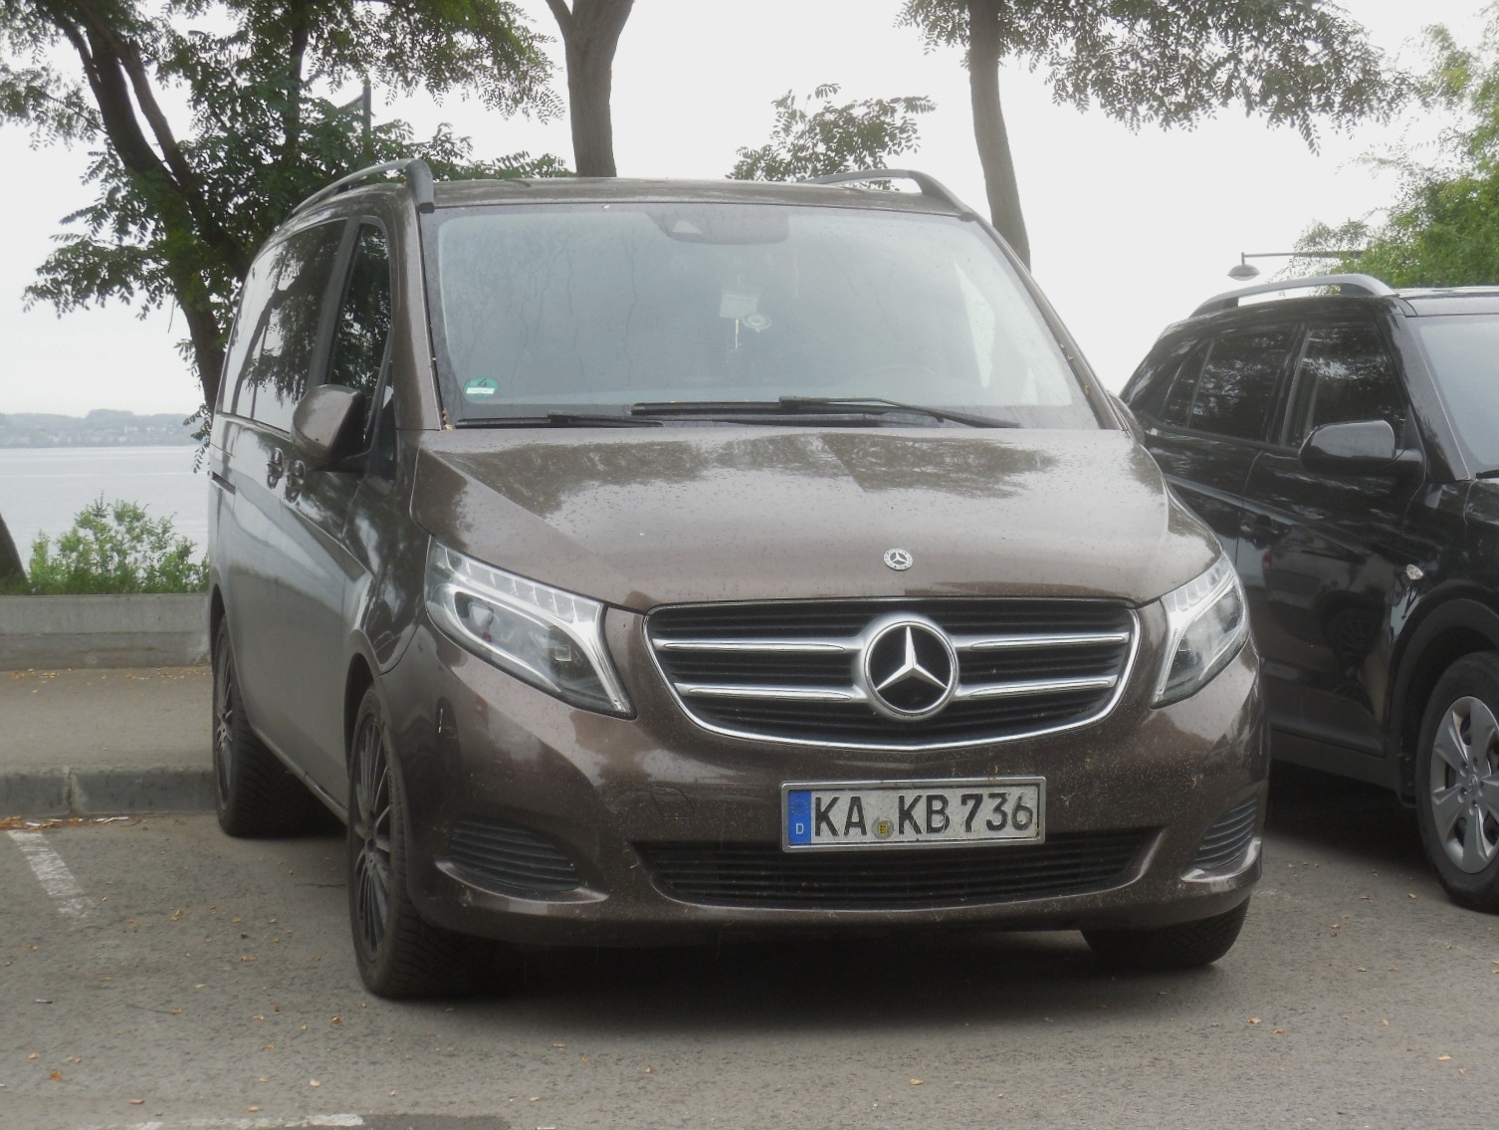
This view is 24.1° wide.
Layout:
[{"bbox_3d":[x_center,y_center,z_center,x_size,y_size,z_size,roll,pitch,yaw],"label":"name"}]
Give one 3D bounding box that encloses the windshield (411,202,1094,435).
[{"bbox_3d":[-0.004,-0.569,8.063,1.520,0.110,0.987,0,38,-14],"label":"windshield"}]

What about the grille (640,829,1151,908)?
[{"bbox_3d":[0.309,0.601,6.880,1.050,0.145,0.110,0,2,-14],"label":"grille"}]

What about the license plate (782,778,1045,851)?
[{"bbox_3d":[0.322,0.483,6.823,0.530,0.130,0.020,0,2,-14],"label":"license plate"}]

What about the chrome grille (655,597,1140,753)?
[{"bbox_3d":[0.301,0.215,6.897,1.020,0.285,0.130,0,2,-14],"label":"chrome grille"}]

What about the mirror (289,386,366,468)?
[{"bbox_3d":[-0.968,-0.315,7.985,0.180,0.190,0.200,0,2,1],"label":"mirror"}]

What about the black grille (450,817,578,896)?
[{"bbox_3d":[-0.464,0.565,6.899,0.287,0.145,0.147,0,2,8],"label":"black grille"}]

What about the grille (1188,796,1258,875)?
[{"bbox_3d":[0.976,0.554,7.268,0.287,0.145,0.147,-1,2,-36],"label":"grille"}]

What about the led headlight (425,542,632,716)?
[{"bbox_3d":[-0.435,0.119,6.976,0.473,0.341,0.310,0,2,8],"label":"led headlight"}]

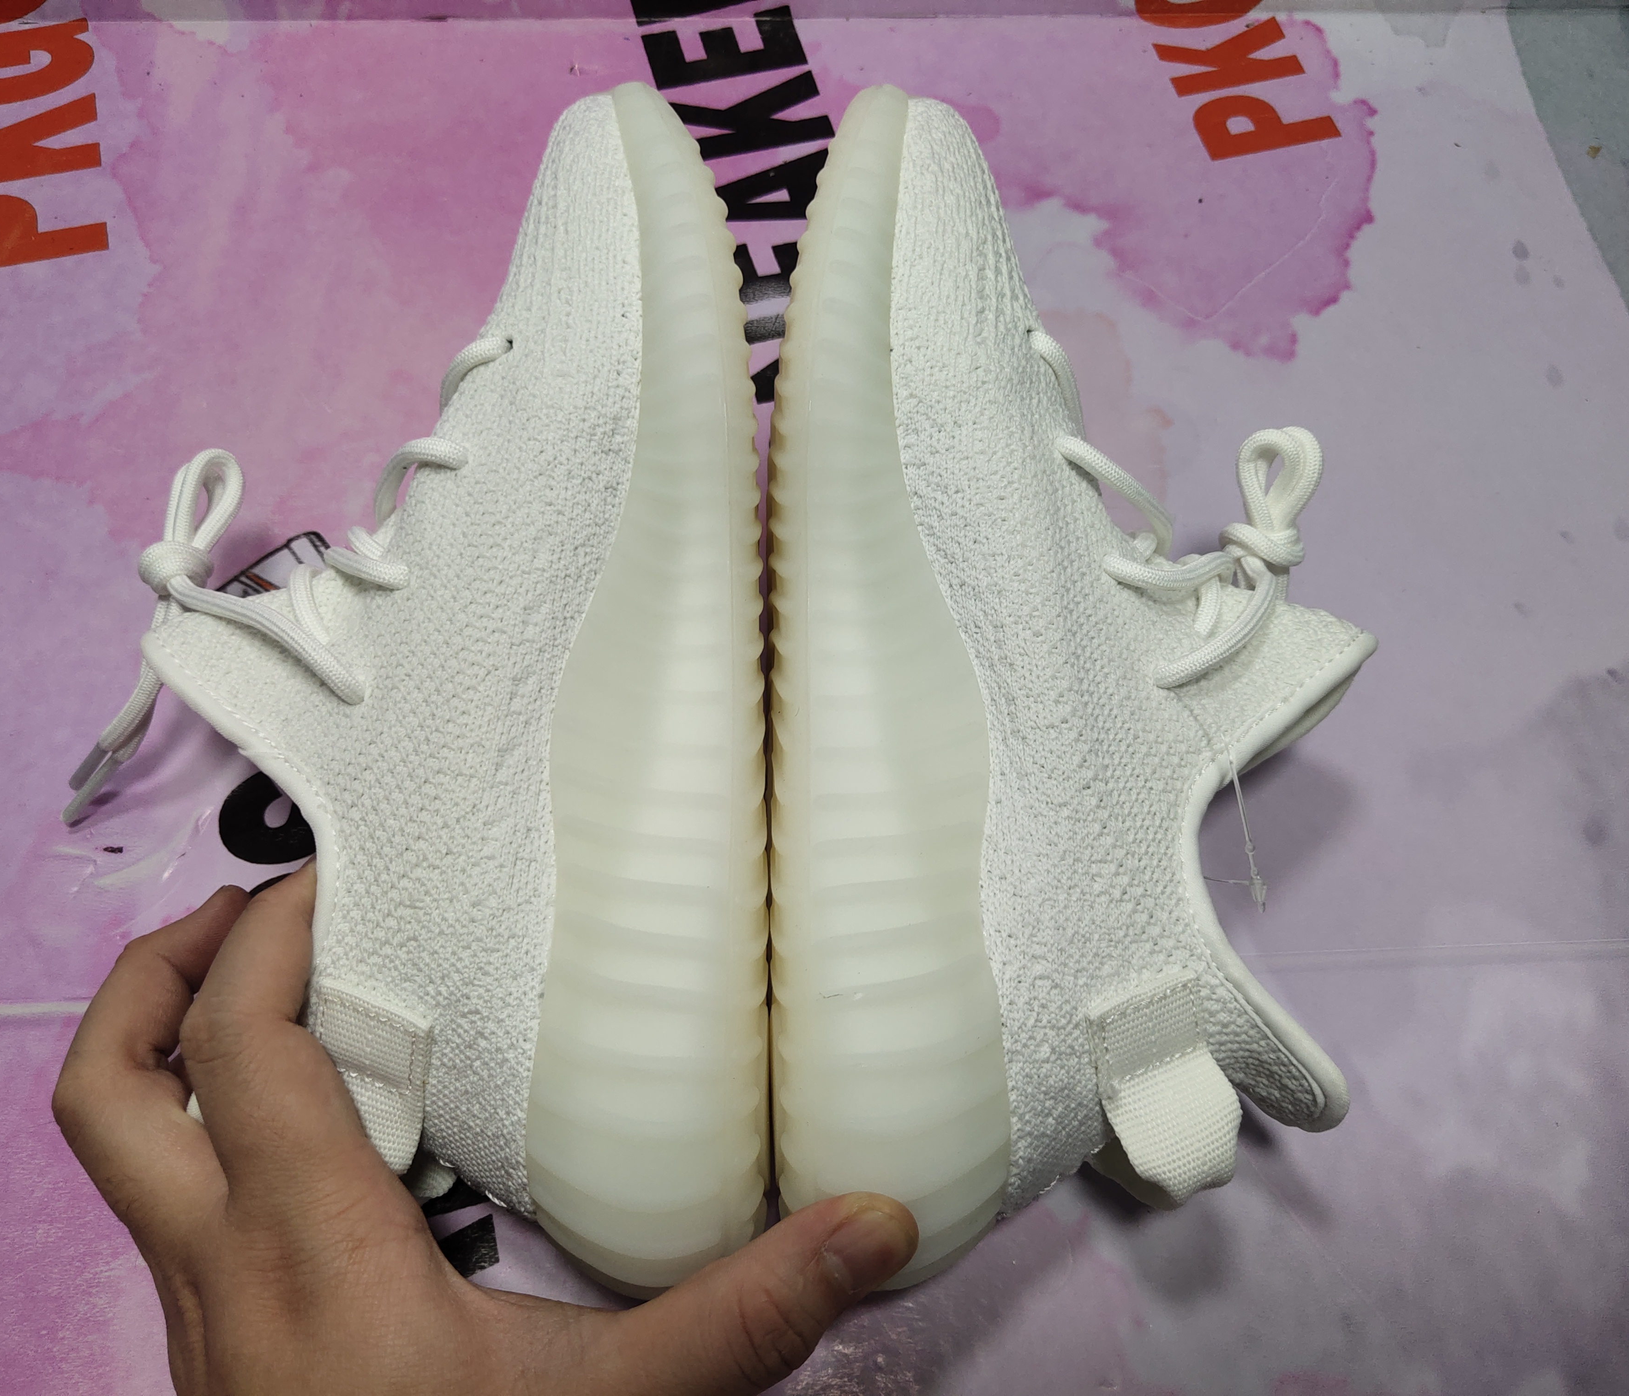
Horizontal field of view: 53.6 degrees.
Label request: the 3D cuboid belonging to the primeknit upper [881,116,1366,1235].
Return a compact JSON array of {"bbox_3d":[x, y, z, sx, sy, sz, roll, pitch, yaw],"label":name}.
[{"bbox_3d":[0.071,-0.021,0.377,0.111,0.100,0.266,1,69,-4],"label":"primeknit upper"}]

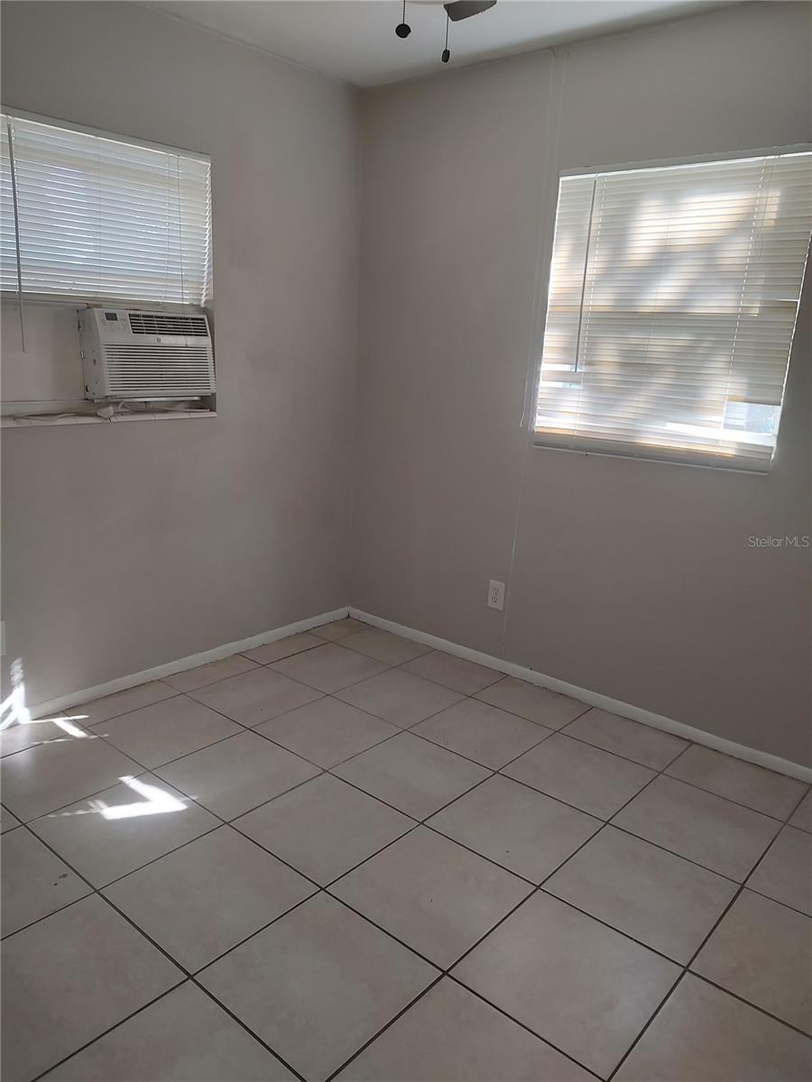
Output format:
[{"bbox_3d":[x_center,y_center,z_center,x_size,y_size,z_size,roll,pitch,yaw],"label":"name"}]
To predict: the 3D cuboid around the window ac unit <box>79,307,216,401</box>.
[{"bbox_3d":[-1.054,-0.727,2.906,0.360,0.310,0.460,14,17,38],"label":"window ac unit"}]

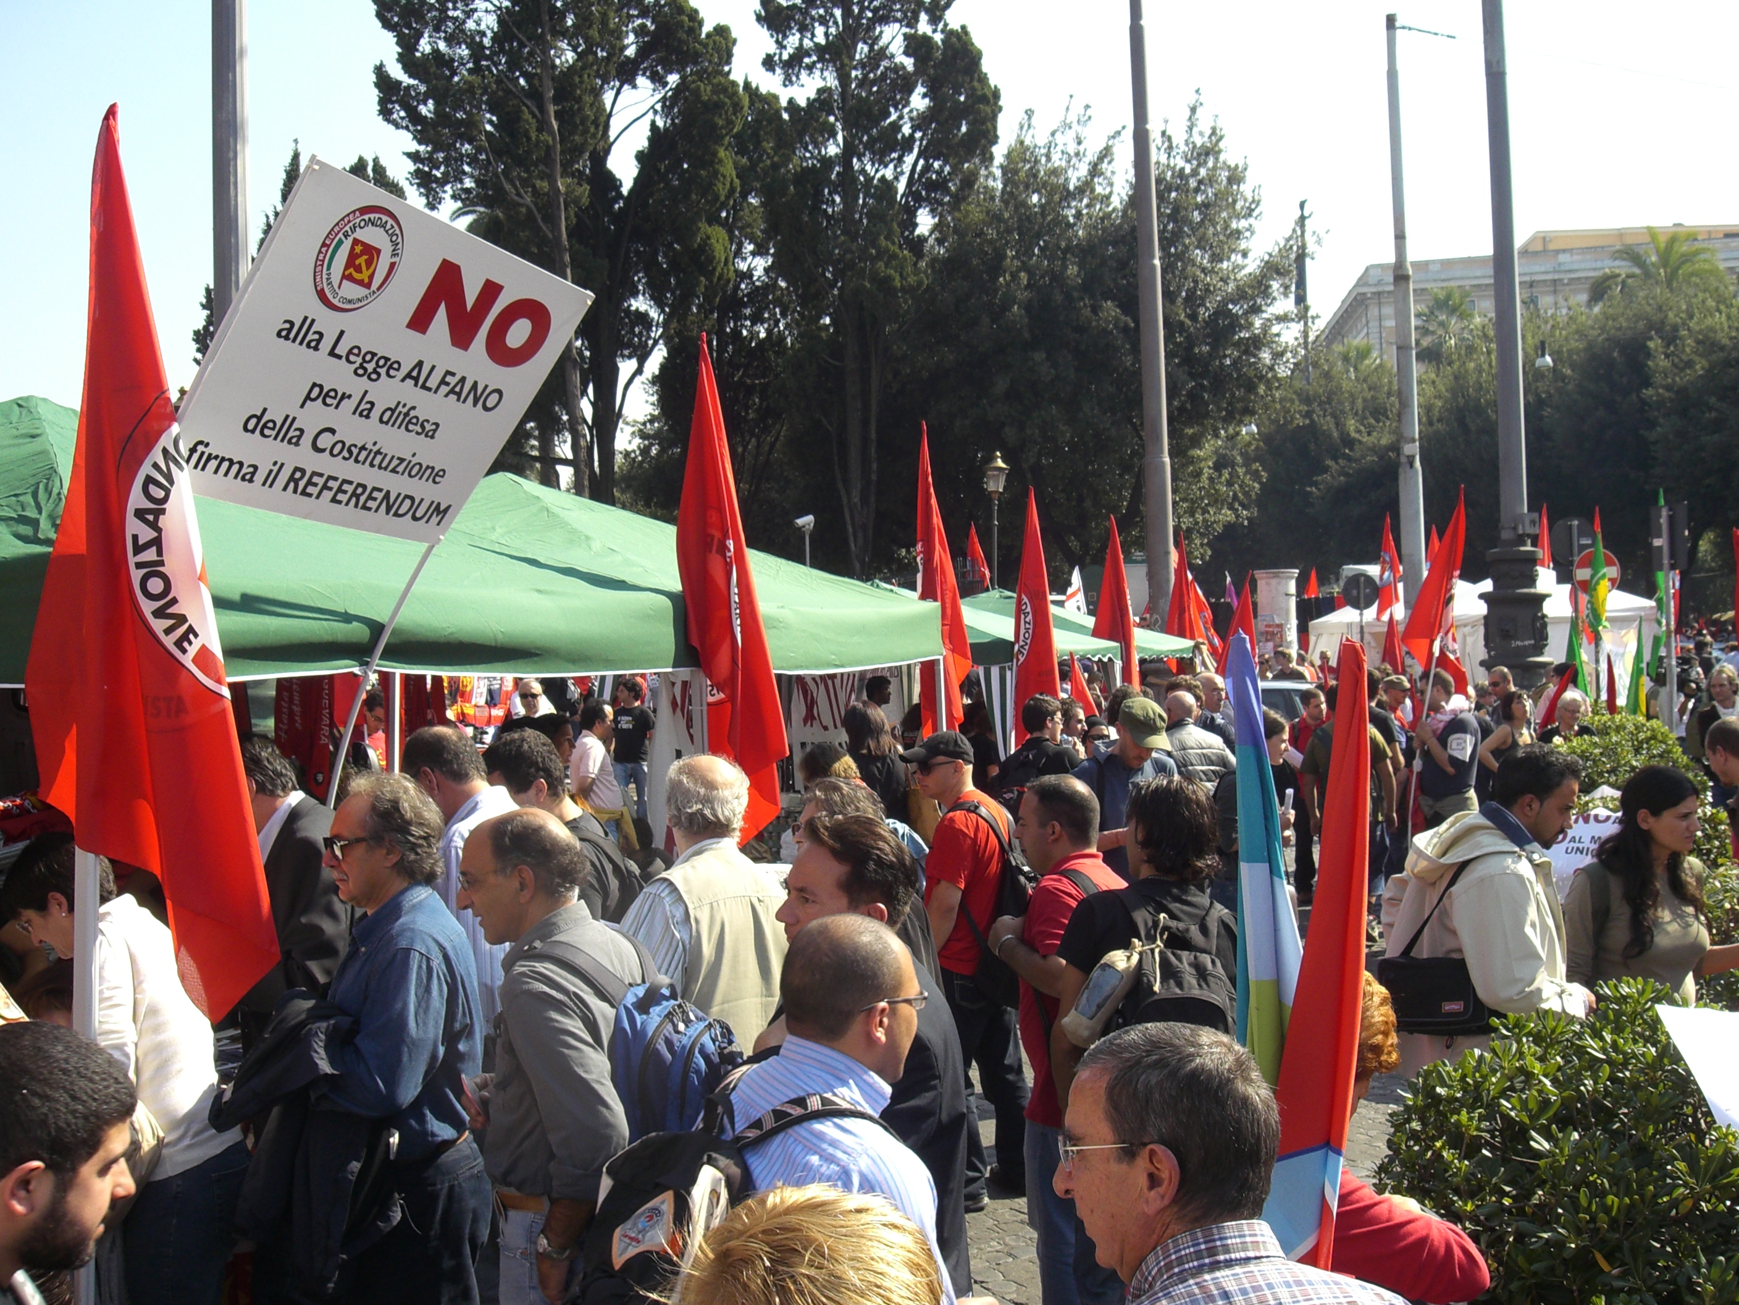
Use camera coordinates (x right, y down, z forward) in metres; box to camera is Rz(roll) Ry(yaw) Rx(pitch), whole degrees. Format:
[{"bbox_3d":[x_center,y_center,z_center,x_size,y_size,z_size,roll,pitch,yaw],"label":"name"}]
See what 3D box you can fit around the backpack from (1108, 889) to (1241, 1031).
[{"bbox_3d":[0.688,0.758,4.250,0.330,0.460,0.220,-1,0,-14],"label":"backpack"}]

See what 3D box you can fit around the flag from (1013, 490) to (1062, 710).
[{"bbox_3d":[1.055,-0.209,12.000,0.340,1.620,0.220,-2,-1,0],"label":"flag"}]

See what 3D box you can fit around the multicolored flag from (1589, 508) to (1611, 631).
[{"bbox_3d":[7.651,-0.868,20.000,0.210,1.270,0.200,-2,0,0],"label":"multicolored flag"}]

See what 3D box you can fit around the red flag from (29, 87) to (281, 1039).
[{"bbox_3d":[-1.319,-0.163,3.500,0.460,1.670,0.280,-1,0,-19],"label":"red flag"}]

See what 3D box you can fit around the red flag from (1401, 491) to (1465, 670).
[{"bbox_3d":[3.308,-0.426,11.200,0.360,1.040,0.330,-2,0,0],"label":"red flag"}]

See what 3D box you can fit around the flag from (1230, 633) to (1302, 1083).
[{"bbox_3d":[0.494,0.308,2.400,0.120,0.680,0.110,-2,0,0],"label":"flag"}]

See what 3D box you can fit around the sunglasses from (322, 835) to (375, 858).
[{"bbox_3d":[-0.938,0.362,3.530,0.140,0.047,0.145,-1,-2,-29],"label":"sunglasses"}]

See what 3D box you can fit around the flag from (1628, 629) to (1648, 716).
[{"bbox_3d":[8.049,0.206,20.000,0.250,1.050,0.200,-1,0,0],"label":"flag"}]

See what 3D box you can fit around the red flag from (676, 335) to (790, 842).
[{"bbox_3d":[-0.472,-0.221,6.600,0.370,1.710,0.280,-2,0,0],"label":"red flag"}]

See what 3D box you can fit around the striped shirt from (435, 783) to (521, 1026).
[{"bbox_3d":[-0.943,0.645,4.500,0.320,0.720,0.500,-1,1,41],"label":"striped shirt"}]

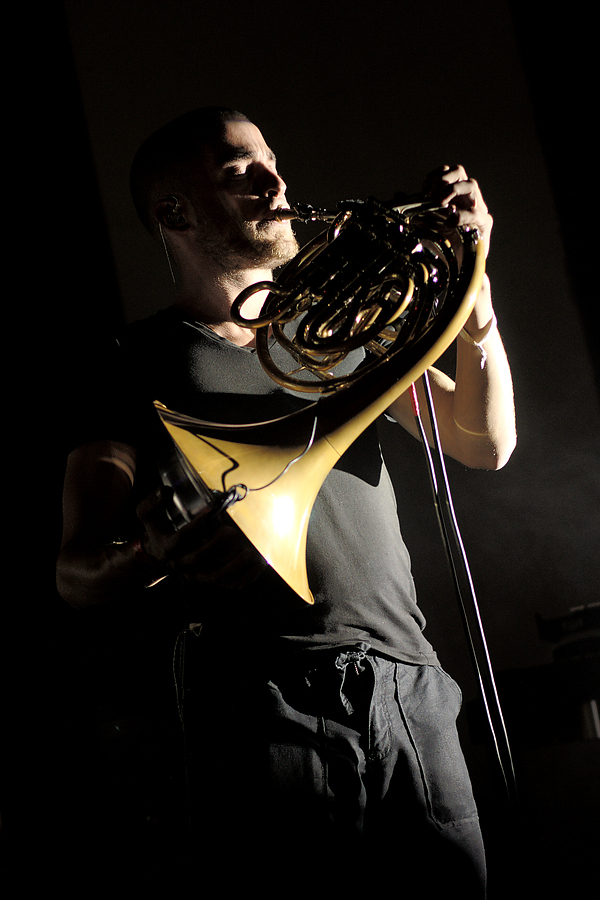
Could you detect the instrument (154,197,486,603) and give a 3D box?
[{"bbox_3d":[0.064,-0.128,2.344,0.470,0.480,0.310,-39,-48,5],"label":"instrument"}]

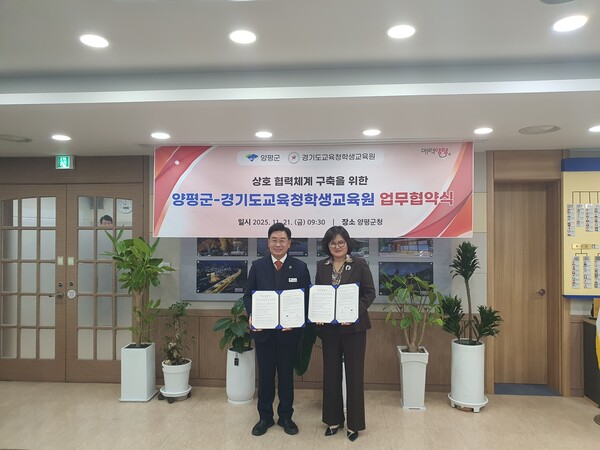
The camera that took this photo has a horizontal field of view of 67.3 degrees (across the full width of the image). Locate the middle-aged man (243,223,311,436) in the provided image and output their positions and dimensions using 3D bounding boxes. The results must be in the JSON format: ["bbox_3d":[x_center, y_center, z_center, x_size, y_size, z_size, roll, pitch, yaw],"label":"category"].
[{"bbox_3d":[-0.187,0.839,3.752,0.563,1.714,0.412,0,0,-1],"label":"middle-aged man"}]

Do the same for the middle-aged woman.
[{"bbox_3d":[0.378,0.850,3.712,0.513,1.691,0.412,0,0,12],"label":"middle-aged woman"}]

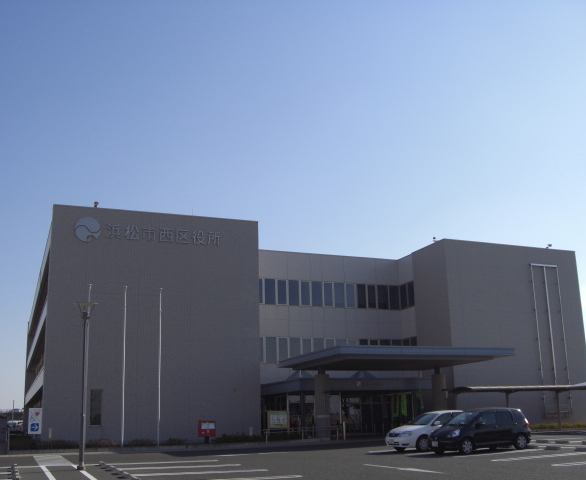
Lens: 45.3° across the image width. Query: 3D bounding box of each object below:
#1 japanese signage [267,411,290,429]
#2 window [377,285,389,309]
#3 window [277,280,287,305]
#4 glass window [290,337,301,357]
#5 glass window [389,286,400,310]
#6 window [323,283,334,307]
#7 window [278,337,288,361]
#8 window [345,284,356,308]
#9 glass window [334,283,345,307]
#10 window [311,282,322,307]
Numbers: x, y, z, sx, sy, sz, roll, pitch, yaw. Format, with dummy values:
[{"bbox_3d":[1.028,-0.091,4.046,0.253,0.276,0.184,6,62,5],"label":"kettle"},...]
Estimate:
[{"bbox_3d":[-0.780,10.013,39.111,1.320,0.980,0.120,4,-15,-21],"label":"japanese signage"},{"bbox_3d":[6.782,4.290,52.657,0.961,1.817,0.120,4,-15,-21],"label":"window"},{"bbox_3d":[-0.731,3.658,48.816,0.800,1.750,0.100,5,-15,-23],"label":"window"},{"bbox_3d":[0.151,7.606,48.218,0.850,1.750,0.100,5,-15,-23],"label":"glass window"},{"bbox_3d":[7.665,4.353,52.989,0.854,1.817,0.120,4,-15,-21],"label":"glass window"},{"bbox_3d":[2.557,3.925,50.248,0.800,1.750,0.100,5,-15,-23],"label":"window"},{"bbox_3d":[-0.674,7.539,47.858,0.800,1.750,0.100,5,-15,-23],"label":"window"},{"bbox_3d":[4.288,4.110,51.721,0.820,1.817,0.120,4,-15,-21],"label":"window"},{"bbox_3d":[3.354,3.990,50.596,0.850,1.750,0.100,5,-15,-23],"label":"glass window"},{"bbox_3d":[1.691,3.855,49.871,0.820,1.750,0.100,5,-15,-23],"label":"window"}]

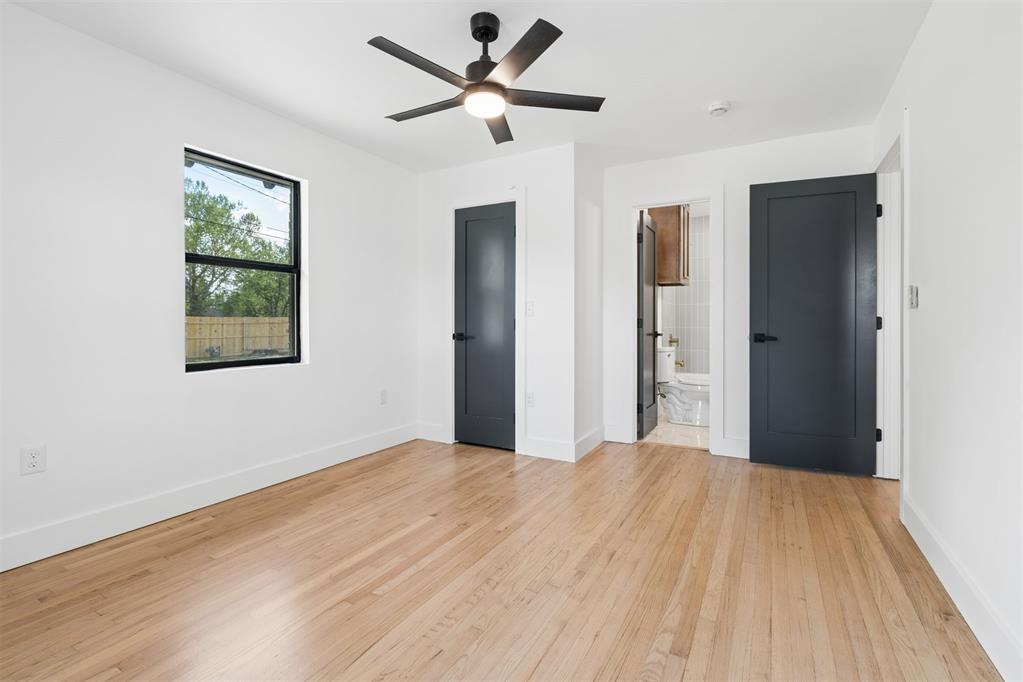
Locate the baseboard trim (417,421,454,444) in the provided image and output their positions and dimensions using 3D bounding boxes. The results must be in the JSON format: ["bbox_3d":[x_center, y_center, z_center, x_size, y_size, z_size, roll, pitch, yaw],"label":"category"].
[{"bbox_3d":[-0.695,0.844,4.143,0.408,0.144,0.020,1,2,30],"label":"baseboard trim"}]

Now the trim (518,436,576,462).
[{"bbox_3d":[0.276,0.853,3.580,0.495,0.144,0.020,1,2,30],"label":"trim"}]

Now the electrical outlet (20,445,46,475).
[{"bbox_3d":[-2.111,0.524,2.010,0.008,0.120,0.077,1,2,30],"label":"electrical outlet"}]

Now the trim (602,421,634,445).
[{"bbox_3d":[0.961,0.835,4.051,0.267,0.144,0.020,1,2,30],"label":"trim"}]

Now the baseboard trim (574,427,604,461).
[{"bbox_3d":[0.651,0.838,3.757,0.020,0.144,0.693,1,2,30],"label":"baseboard trim"}]

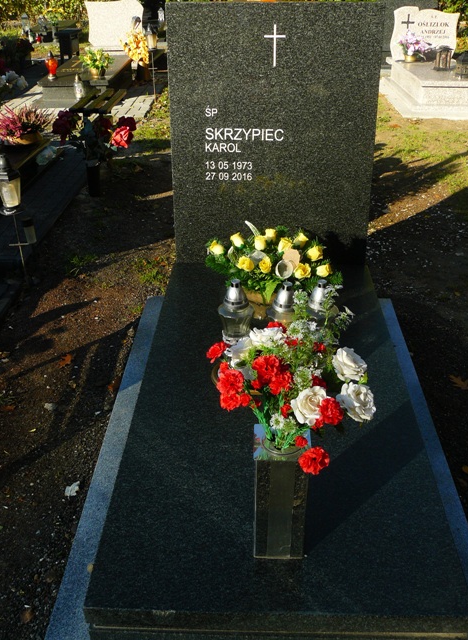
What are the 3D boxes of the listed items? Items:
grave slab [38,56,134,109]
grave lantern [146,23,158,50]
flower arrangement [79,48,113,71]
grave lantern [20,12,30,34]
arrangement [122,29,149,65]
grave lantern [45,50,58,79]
[{"bbox_3d":[-1.710,-2.880,8.000,0.800,0.330,1.820,1,29,1],"label":"grave slab"},{"bbox_3d":[-0.881,-3.077,7.226,0.125,0.280,0.125,1,28,2],"label":"grave lantern"},{"bbox_3d":[-1.521,-2.862,7.310,0.370,0.240,0.310,1,28,2],"label":"flower arrangement"},{"bbox_3d":[-3.440,-4.910,11.000,0.150,0.330,0.150,1,28,2],"label":"grave lantern"},{"bbox_3d":[-1.280,-3.560,8.660,0.340,0.450,0.320,1,28,2],"label":"arrangement"},{"bbox_3d":[-2.000,-2.804,7.304,0.140,0.280,0.140,1,28,2],"label":"grave lantern"}]

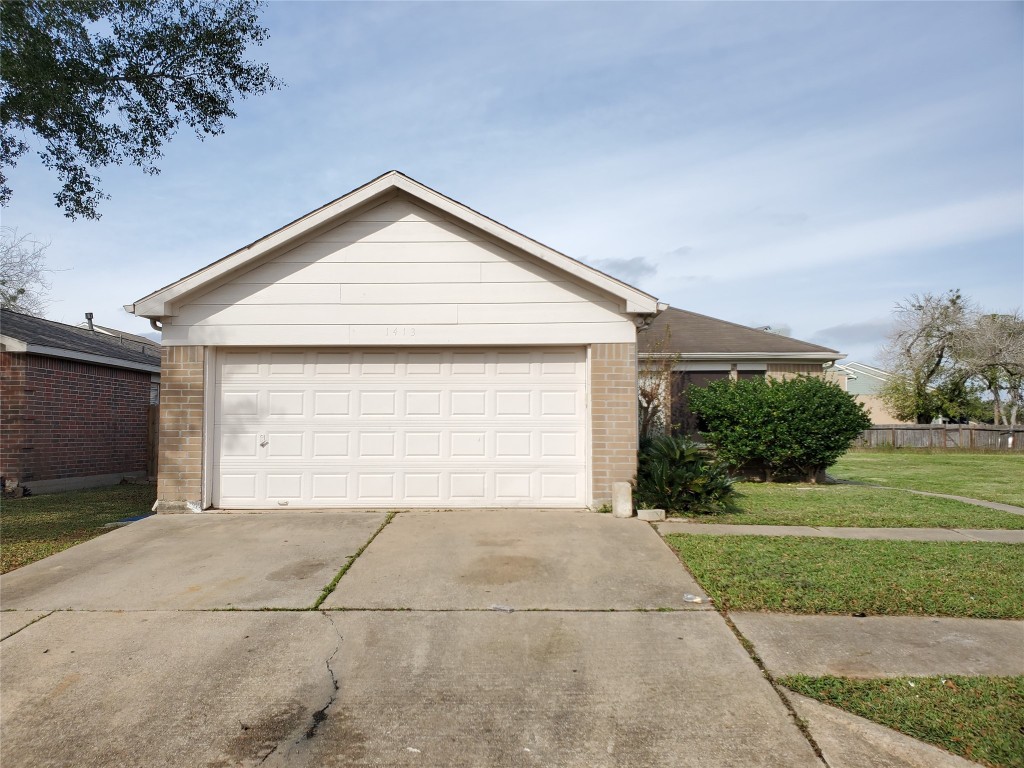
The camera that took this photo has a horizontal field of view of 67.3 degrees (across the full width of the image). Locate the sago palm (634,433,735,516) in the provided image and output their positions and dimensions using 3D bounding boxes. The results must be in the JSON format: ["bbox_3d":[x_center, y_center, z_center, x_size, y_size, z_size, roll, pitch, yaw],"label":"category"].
[{"bbox_3d":[2.339,1.183,10.400,1.320,1.020,1.320,0,-3,1],"label":"sago palm"}]

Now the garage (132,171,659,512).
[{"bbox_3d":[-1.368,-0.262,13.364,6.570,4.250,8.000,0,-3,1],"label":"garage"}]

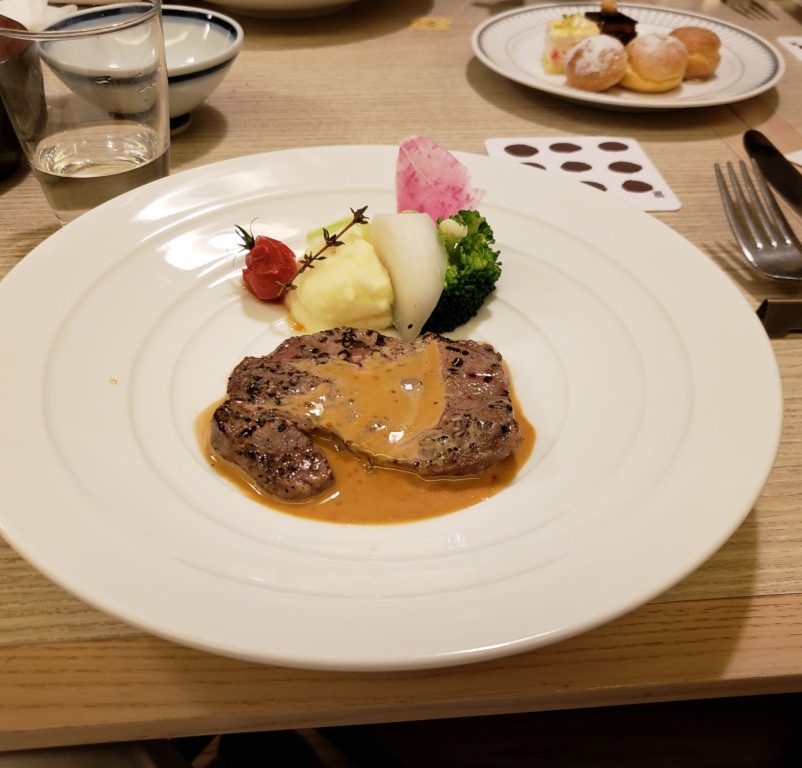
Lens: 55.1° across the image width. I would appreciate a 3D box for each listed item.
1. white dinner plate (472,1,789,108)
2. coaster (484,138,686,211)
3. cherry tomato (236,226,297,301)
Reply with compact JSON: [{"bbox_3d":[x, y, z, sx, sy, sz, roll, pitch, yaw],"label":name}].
[{"bbox_3d":[0.151,-0.223,0.528,0.207,0.023,0.207,2,41,0],"label":"white dinner plate"},{"bbox_3d":[0.096,-0.116,0.421,0.091,0.003,0.089,0,41,-2],"label":"coaster"},{"bbox_3d":[-0.053,-0.046,0.303,0.024,0.026,0.024,2,41,0],"label":"cherry tomato"}]

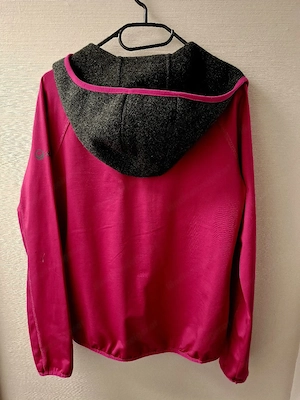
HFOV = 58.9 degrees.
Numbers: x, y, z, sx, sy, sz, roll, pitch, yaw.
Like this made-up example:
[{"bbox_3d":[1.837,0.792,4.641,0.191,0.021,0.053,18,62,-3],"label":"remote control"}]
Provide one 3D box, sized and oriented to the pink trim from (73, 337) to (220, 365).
[{"bbox_3d":[-0.008,0.341,0.602,0.345,0.050,0.055,0,8,0],"label":"pink trim"}]

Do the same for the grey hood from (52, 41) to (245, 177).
[{"bbox_3d":[-0.003,-0.188,0.548,0.385,0.265,0.125,0,8,0],"label":"grey hood"}]

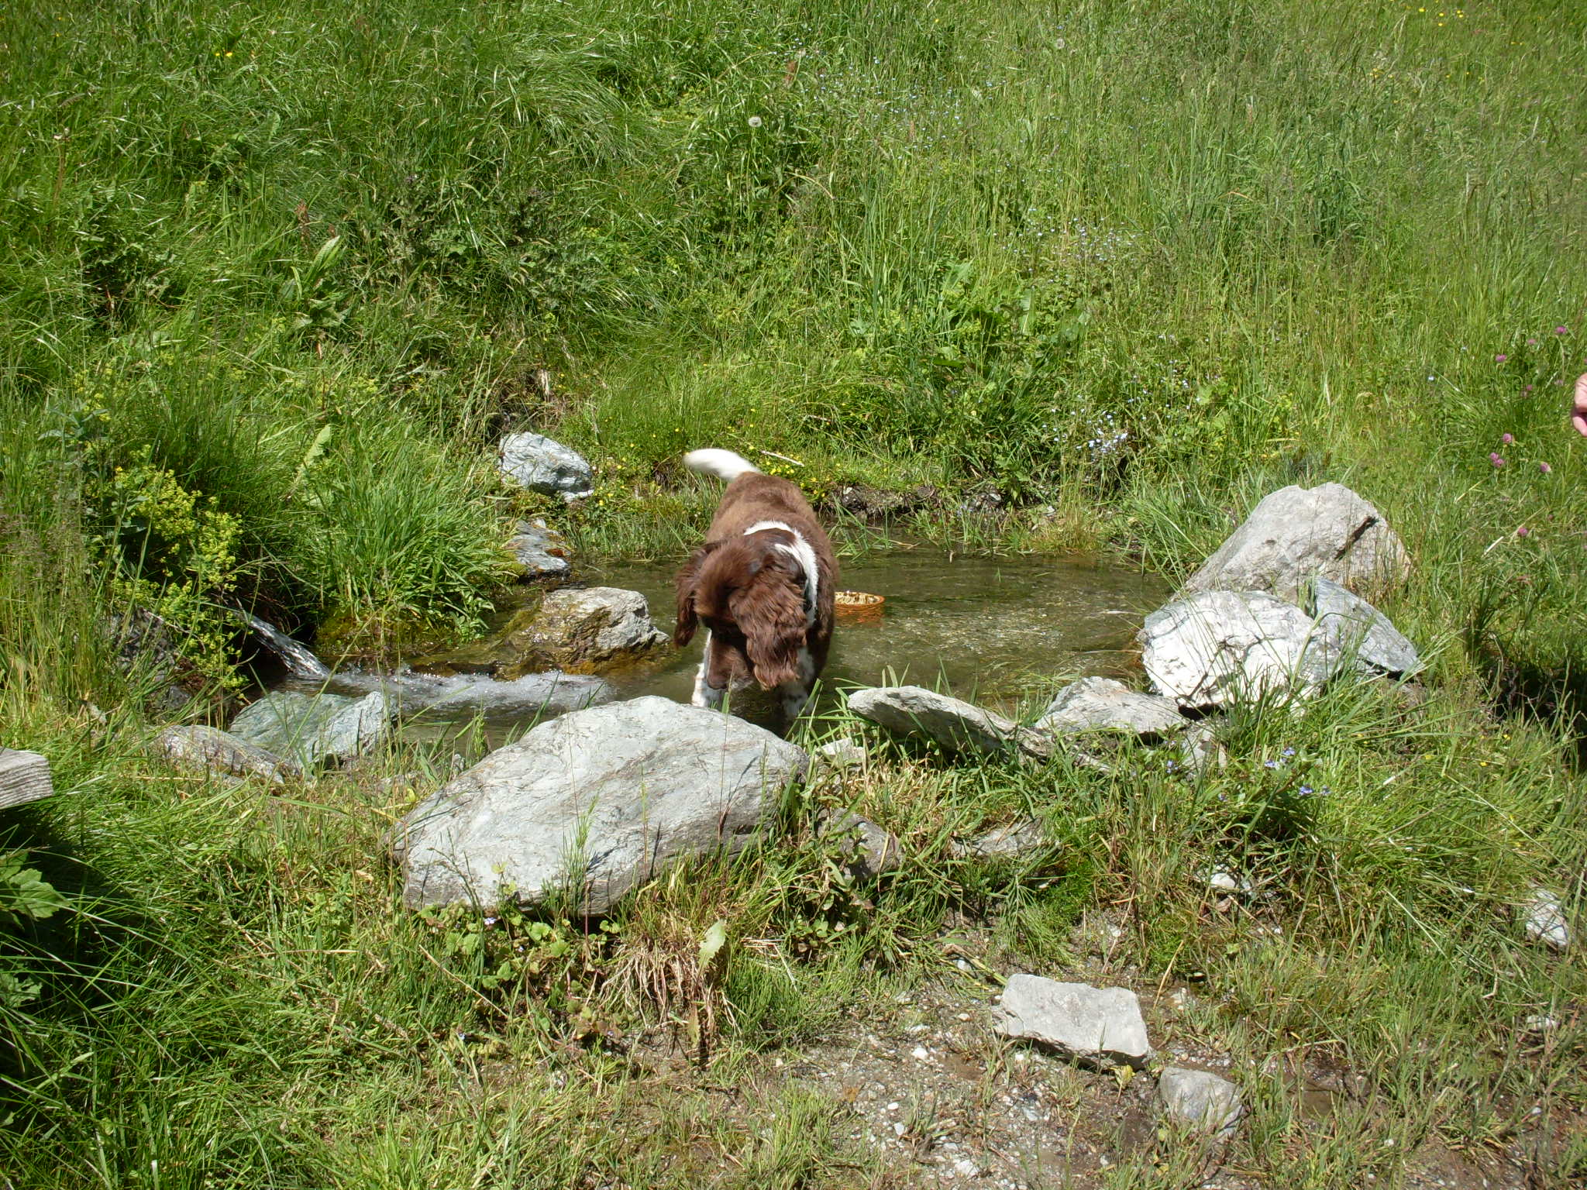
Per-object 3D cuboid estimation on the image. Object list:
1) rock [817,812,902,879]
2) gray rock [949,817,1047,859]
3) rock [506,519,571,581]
[{"bbox_3d":[0.104,0.402,2.800,0.140,0.085,0.110,0,15,0],"label":"rock"},{"bbox_3d":[0.347,0.415,2.950,0.165,0.070,0.110,-2,17,-8],"label":"gray rock"},{"bbox_3d":[-0.658,-0.120,4.500,0.170,0.130,0.140,0,17,0],"label":"rock"}]

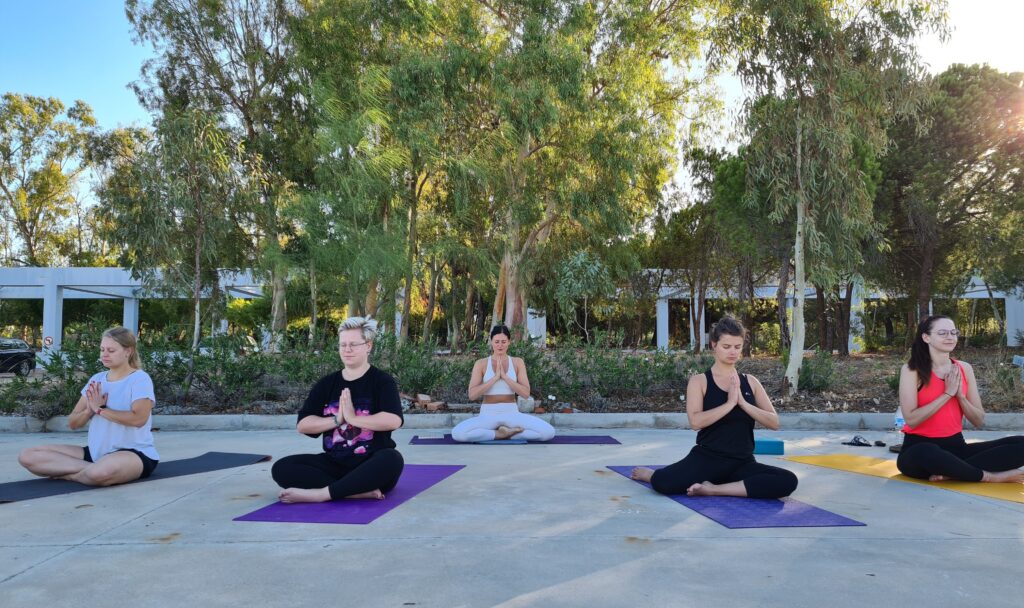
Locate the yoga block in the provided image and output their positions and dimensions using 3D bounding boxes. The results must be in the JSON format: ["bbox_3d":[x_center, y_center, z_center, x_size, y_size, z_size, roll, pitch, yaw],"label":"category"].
[{"bbox_3d":[1.860,1.049,5.646,0.230,0.096,0.150,0,-4,4],"label":"yoga block"}]

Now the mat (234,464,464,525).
[{"bbox_3d":[-0.746,0.978,4.119,0.605,0.010,1.788,-1,-4,10],"label":"mat"}]

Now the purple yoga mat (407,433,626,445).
[{"bbox_3d":[0.021,1.153,6.529,1.725,0.010,0.611,0,-4,-2],"label":"purple yoga mat"}]

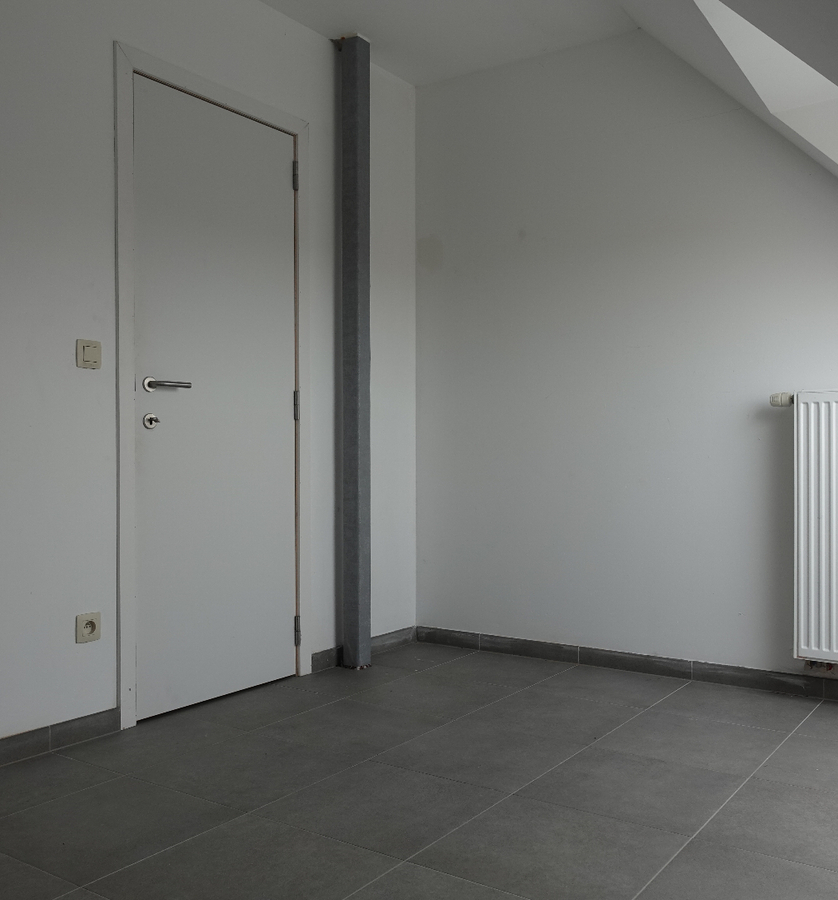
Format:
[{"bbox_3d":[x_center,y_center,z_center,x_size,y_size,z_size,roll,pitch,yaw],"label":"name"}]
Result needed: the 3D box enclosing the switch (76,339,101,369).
[{"bbox_3d":[-0.982,-0.281,2.667,0.013,0.081,0.081,-1,0,35],"label":"switch"}]

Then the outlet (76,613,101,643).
[{"bbox_3d":[-0.979,0.525,2.661,0.014,0.081,0.081,-1,0,35],"label":"outlet"}]

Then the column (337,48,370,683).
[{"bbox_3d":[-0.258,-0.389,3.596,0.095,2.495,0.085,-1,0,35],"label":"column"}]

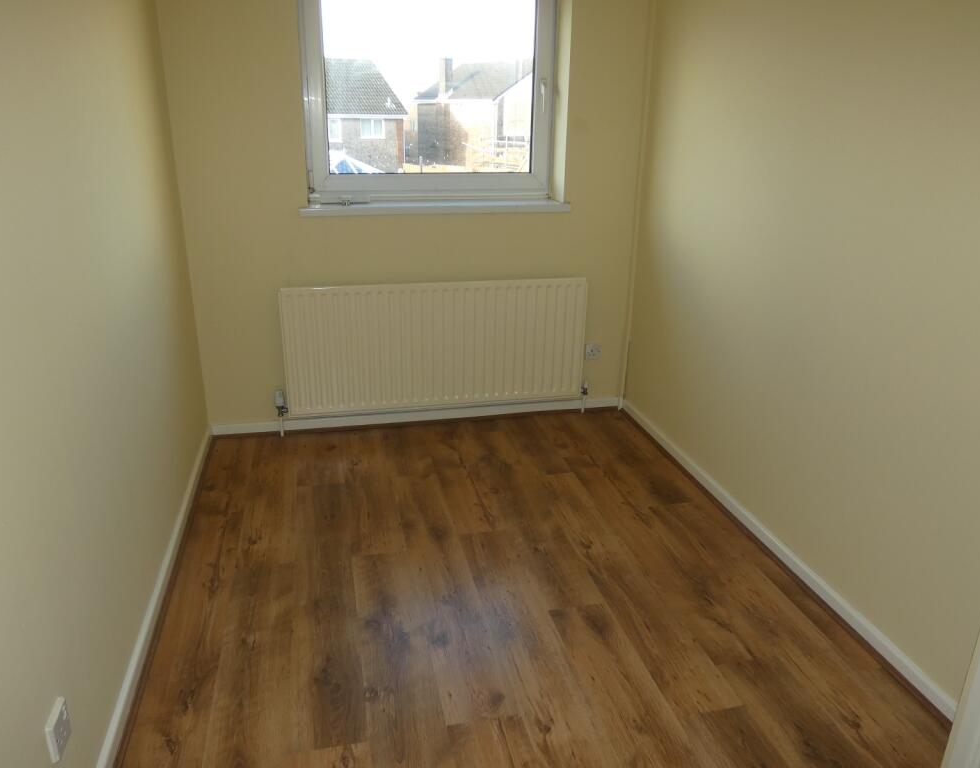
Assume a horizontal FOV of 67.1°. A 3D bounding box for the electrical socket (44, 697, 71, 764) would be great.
[{"bbox_3d":[-0.841,0.673,1.442,0.013,0.085,0.085,-4,20,-12],"label":"electrical socket"}]

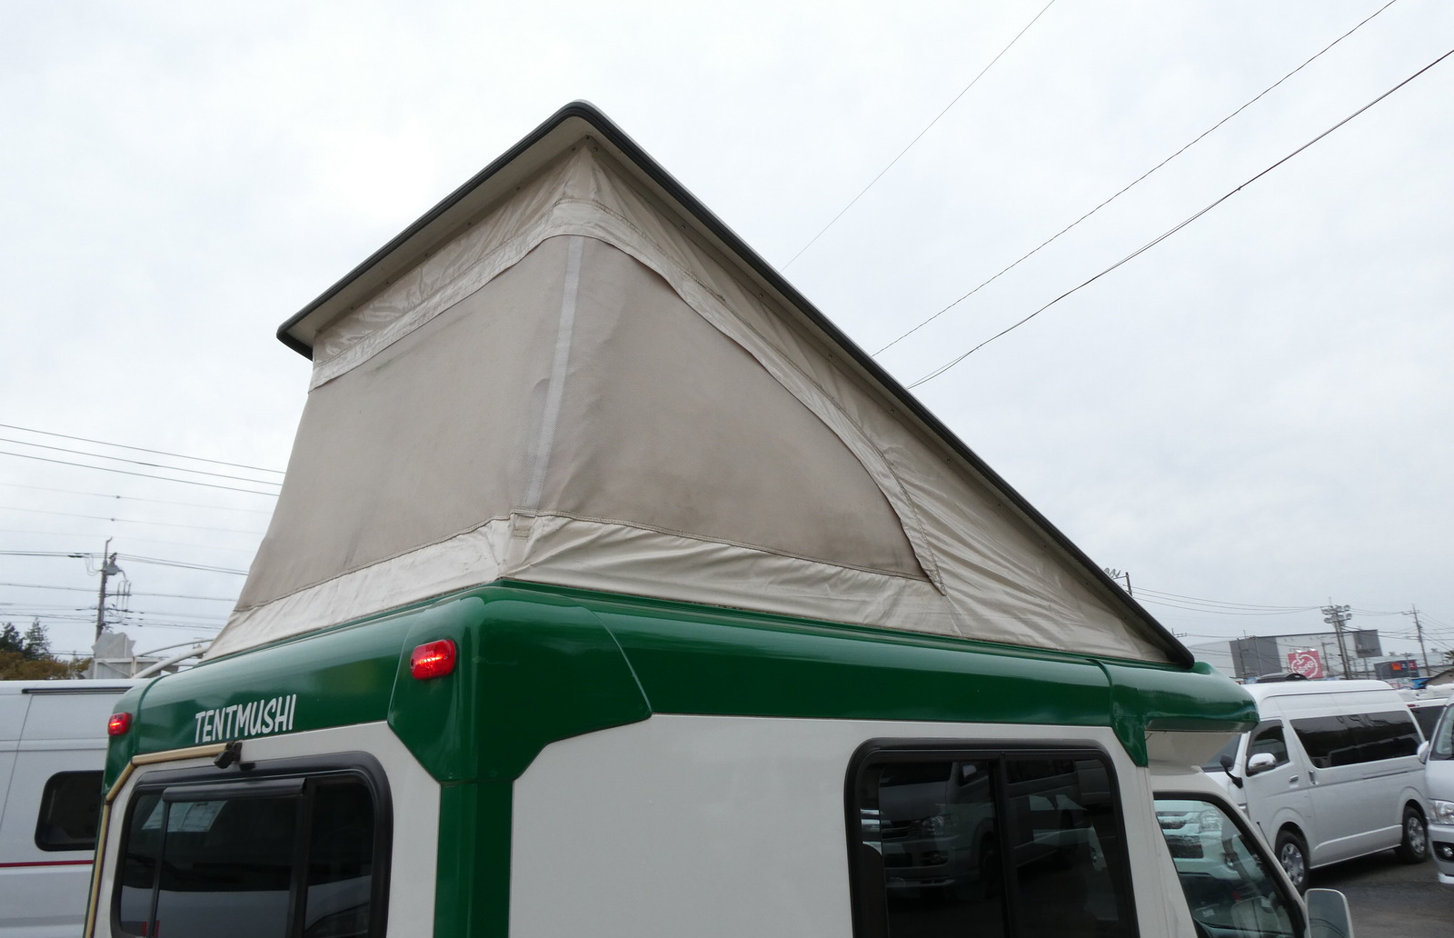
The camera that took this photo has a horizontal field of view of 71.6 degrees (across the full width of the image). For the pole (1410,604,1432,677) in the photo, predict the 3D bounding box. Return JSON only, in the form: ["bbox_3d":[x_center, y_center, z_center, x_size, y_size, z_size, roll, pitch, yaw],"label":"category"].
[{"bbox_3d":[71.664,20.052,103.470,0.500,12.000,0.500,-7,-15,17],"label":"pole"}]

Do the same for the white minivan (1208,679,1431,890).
[{"bbox_3d":[6.904,3.892,12.750,5.380,2.285,1.880,7,-17,-35],"label":"white minivan"}]

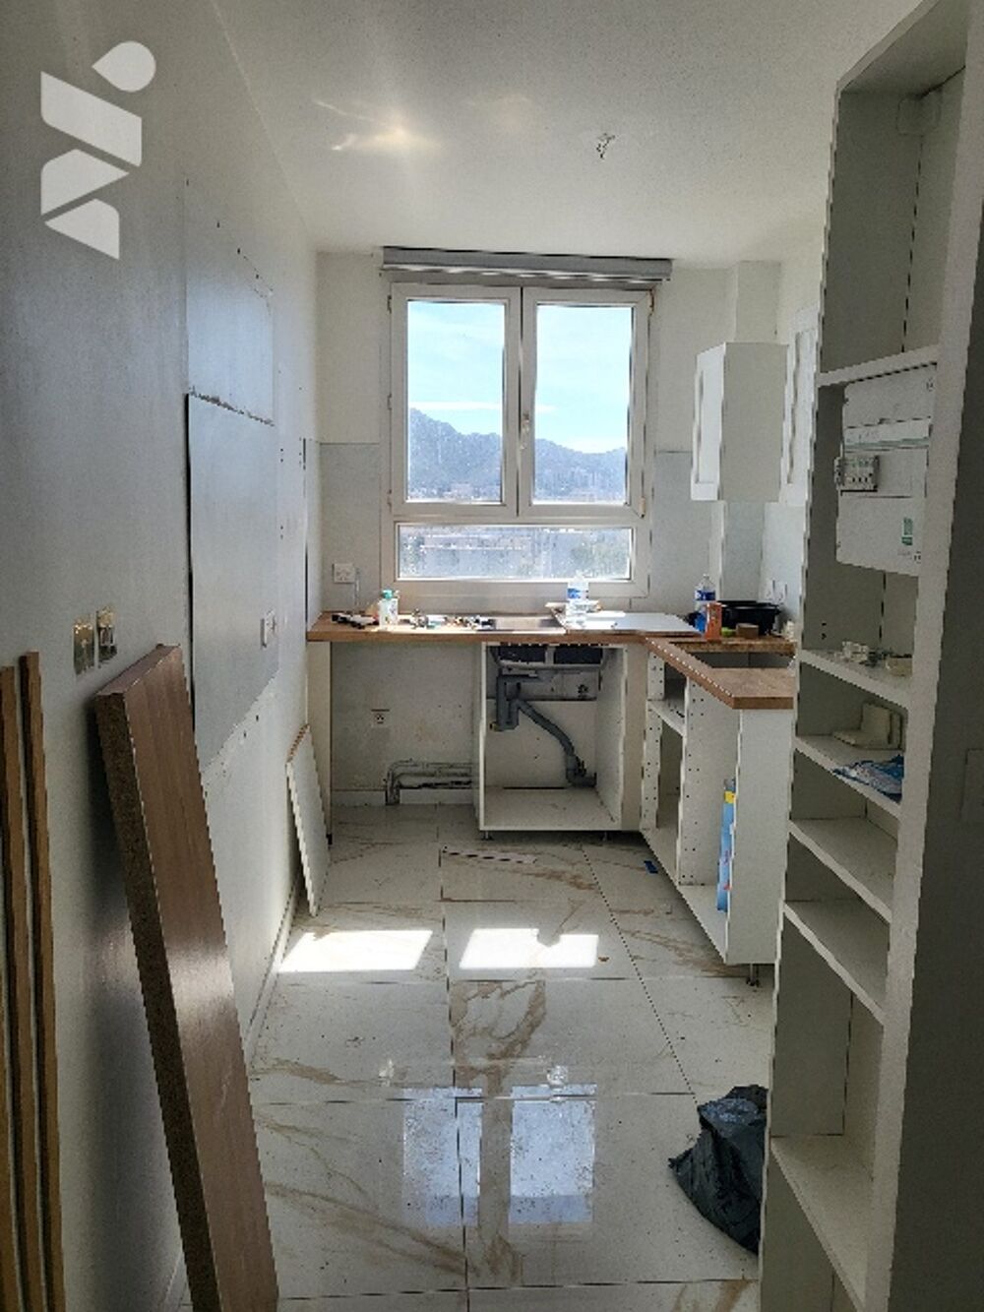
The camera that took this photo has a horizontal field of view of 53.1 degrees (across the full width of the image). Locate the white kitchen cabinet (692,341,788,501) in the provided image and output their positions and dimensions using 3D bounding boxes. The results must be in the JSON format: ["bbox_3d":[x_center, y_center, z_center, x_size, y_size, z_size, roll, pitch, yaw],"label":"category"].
[{"bbox_3d":[1.102,-0.965,4.157,0.390,0.611,0.405,0,9,-4],"label":"white kitchen cabinet"}]

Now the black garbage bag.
[{"bbox_3d":[0.593,1.035,2.082,0.360,0.240,0.350,0,9,-4],"label":"black garbage bag"}]

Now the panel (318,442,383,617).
[{"bbox_3d":[-0.652,-0.585,4.542,0.272,0.775,0.013,0,9,-4],"label":"panel"}]

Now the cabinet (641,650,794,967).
[{"bbox_3d":[0.954,0.442,3.493,0.580,0.775,1.165,0,9,-4],"label":"cabinet"}]

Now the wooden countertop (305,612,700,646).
[{"bbox_3d":[0.067,-0.124,4.354,1.670,0.038,0.675,0,9,-4],"label":"wooden countertop"}]

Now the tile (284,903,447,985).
[{"bbox_3d":[-0.421,0.958,3.309,0.535,0.010,0.598,0,9,-4],"label":"tile"}]

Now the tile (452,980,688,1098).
[{"bbox_3d":[0.186,1.054,2.751,0.602,0.012,0.606,0,9,-4],"label":"tile"}]

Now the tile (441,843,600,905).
[{"bbox_3d":[0.104,0.867,3.956,0.602,0.012,0.608,0,9,-4],"label":"tile"}]

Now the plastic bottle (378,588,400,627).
[{"bbox_3d":[-0.434,-0.194,4.096,0.080,0.161,0.065,0,9,-4],"label":"plastic bottle"}]

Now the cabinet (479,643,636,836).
[{"bbox_3d":[0.237,0.300,4.418,0.607,0.803,0.590,0,9,-4],"label":"cabinet"}]

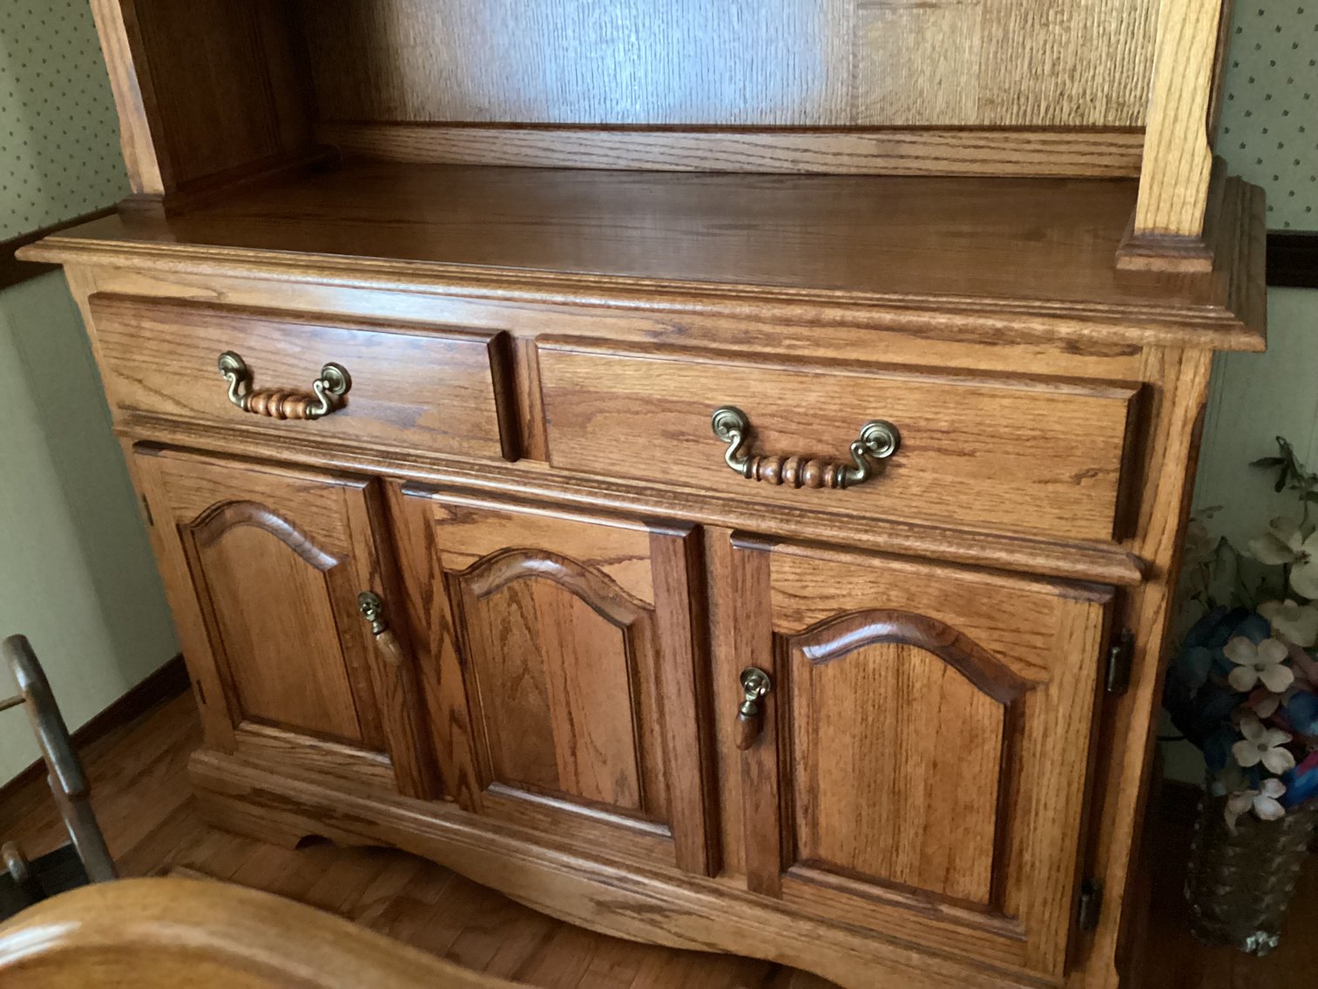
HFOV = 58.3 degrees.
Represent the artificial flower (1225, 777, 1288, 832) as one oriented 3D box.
[{"bbox_3d":[0.604,0.314,1.194,0.060,0.050,0.037,11,30,29],"label":"artificial flower"}]

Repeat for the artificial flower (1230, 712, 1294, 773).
[{"bbox_3d":[0.596,0.246,1.163,0.060,0.054,0.037,11,30,29],"label":"artificial flower"}]

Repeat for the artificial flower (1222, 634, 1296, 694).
[{"bbox_3d":[0.578,0.163,1.137,0.066,0.050,0.037,11,29,28],"label":"artificial flower"}]

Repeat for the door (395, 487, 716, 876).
[{"bbox_3d":[-0.104,0.203,1.264,0.336,0.432,0.026,8,28,23],"label":"door"}]

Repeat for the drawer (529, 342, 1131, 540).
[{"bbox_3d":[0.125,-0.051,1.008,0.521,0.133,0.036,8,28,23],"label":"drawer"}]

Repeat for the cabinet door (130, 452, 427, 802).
[{"bbox_3d":[-0.447,0.158,1.408,0.341,0.432,0.028,8,28,23],"label":"cabinet door"}]

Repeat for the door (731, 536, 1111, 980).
[{"bbox_3d":[0.231,0.252,1.114,0.337,0.432,0.028,8,28,23],"label":"door"}]

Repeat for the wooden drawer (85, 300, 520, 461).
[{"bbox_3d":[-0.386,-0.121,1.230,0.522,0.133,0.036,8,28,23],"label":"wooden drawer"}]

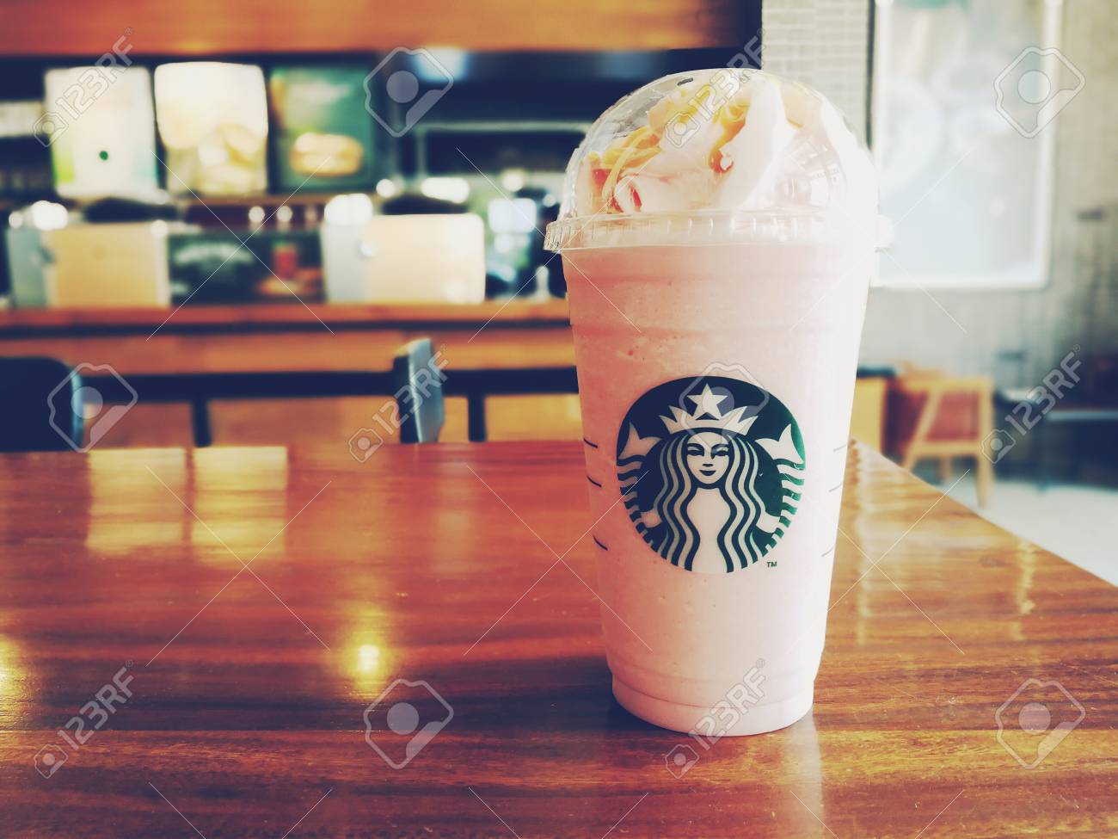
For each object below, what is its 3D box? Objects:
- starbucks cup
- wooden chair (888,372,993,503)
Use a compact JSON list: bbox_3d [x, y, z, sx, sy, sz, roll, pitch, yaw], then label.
[{"bbox_3d":[0.048,-0.007,0.271,0.102,0.193,0.102,-1,8,0],"label":"starbucks cup"},{"bbox_3d":[1.635,0.043,4.089,0.530,0.640,0.580,-1,8,-2],"label":"wooden chair"}]

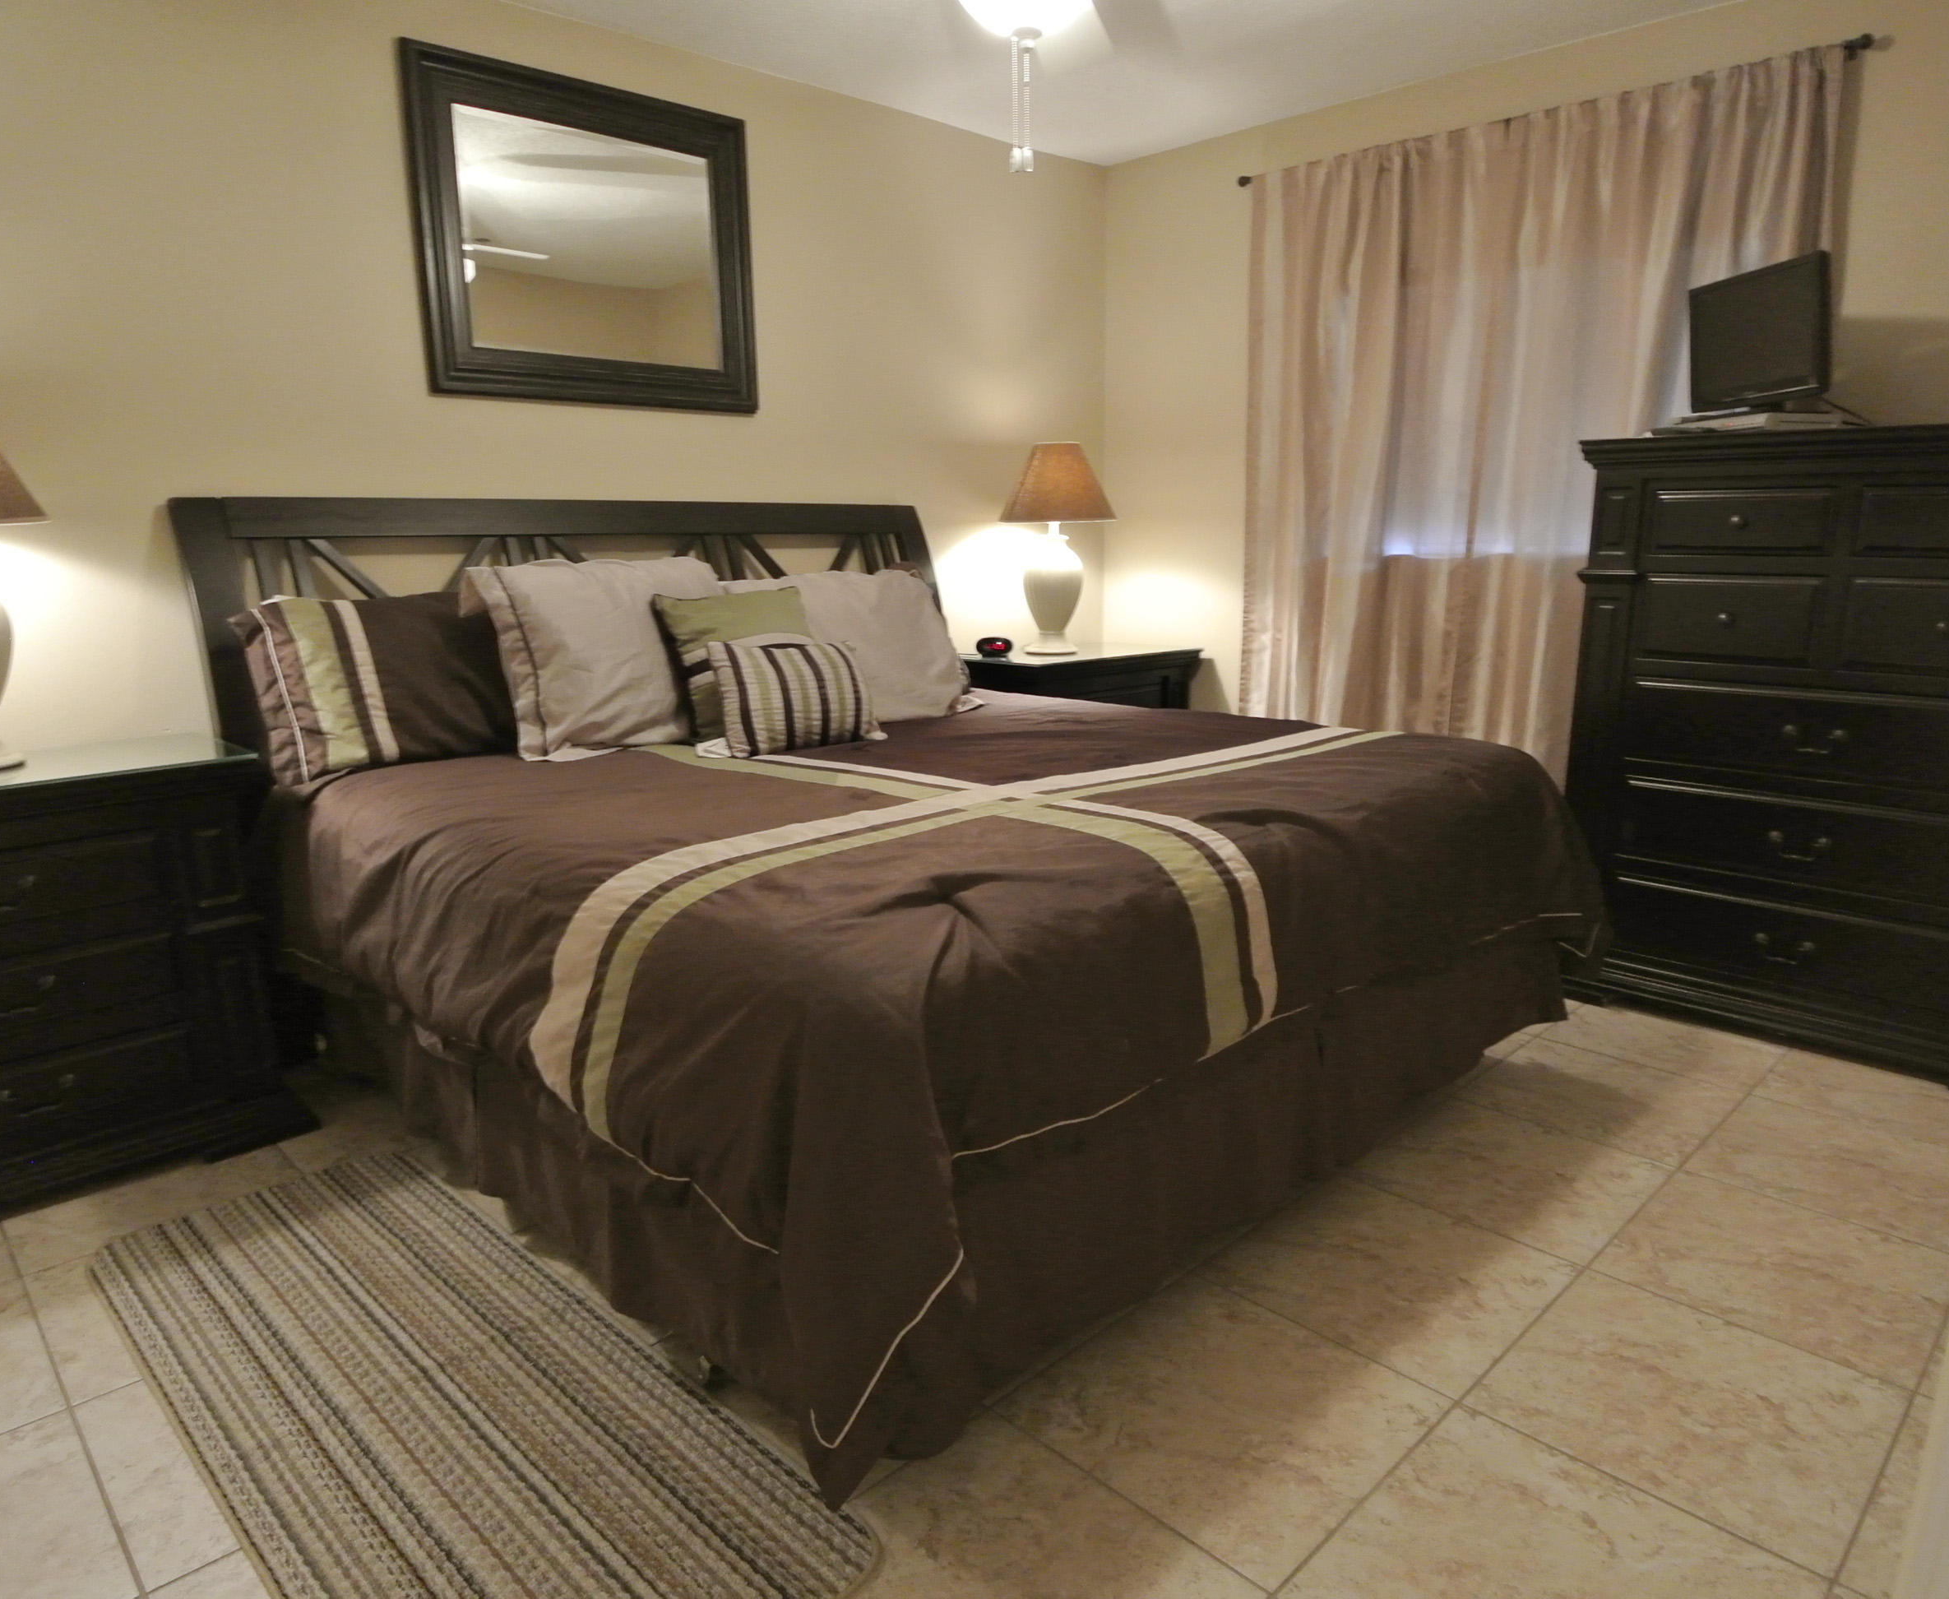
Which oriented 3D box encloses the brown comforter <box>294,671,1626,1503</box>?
[{"bbox_3d":[-0.072,0.182,2.645,2.093,0.628,1.863,-13,18,-42],"label":"brown comforter"}]

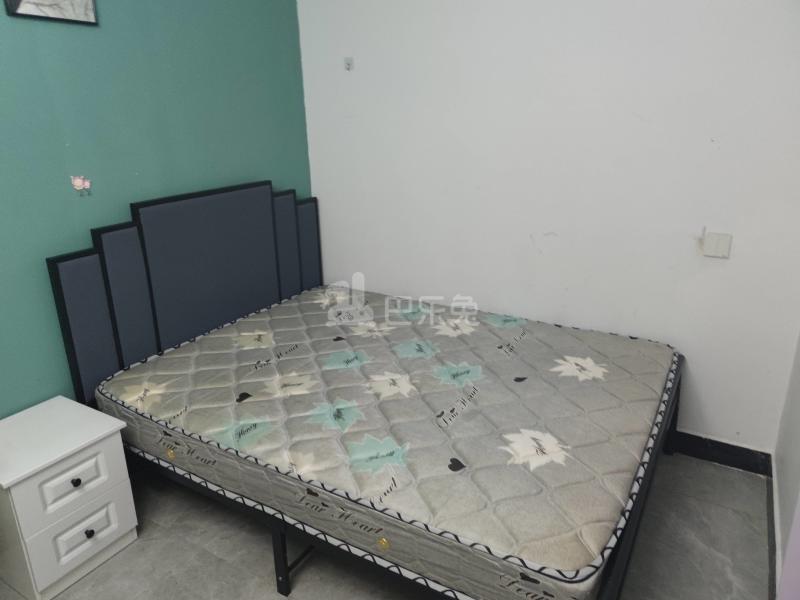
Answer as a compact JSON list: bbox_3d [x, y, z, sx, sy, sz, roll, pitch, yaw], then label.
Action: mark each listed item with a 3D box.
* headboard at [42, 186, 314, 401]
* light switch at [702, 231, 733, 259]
[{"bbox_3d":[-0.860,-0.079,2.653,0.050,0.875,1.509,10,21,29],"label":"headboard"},{"bbox_3d":[1.272,-0.217,2.217,0.088,0.088,0.012,10,21,29],"label":"light switch"}]

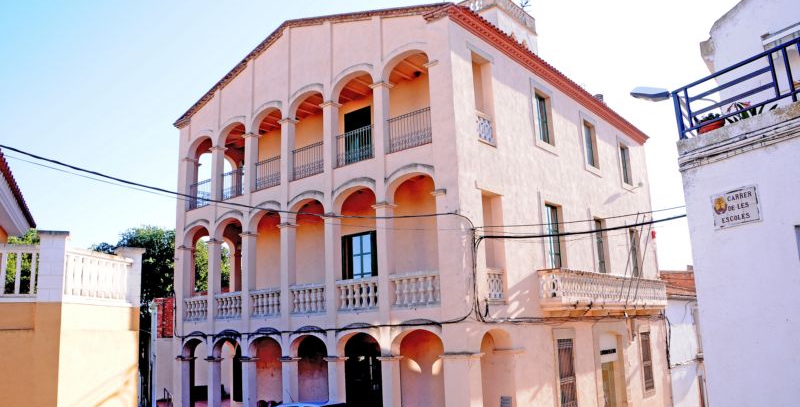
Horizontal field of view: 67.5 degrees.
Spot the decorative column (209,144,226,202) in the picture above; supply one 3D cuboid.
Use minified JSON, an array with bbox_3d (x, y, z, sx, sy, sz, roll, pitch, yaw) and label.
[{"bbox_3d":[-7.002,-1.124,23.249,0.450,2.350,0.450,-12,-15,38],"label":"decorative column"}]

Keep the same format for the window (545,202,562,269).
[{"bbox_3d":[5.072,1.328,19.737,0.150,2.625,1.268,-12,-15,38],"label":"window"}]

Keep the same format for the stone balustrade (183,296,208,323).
[{"bbox_3d":[-7.750,4.033,22.860,1.570,0.942,0.220,-12,-16,38],"label":"stone balustrade"}]

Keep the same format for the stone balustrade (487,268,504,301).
[{"bbox_3d":[2.567,2.267,16.536,0.220,0.903,0.903,-12,-16,38],"label":"stone balustrade"}]

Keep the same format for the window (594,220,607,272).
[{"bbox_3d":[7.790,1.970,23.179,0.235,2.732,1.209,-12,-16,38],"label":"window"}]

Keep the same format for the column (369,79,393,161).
[{"bbox_3d":[-0.515,-2.417,17.643,0.540,2.303,0.398,-12,-15,38],"label":"column"}]

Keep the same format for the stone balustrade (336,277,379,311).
[{"bbox_3d":[-1.139,2.641,17.238,1.702,0.882,0.210,-12,-15,38],"label":"stone balustrade"}]

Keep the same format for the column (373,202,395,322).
[{"bbox_3d":[-0.363,1.535,16.807,0.540,3.067,0.398,-12,-15,38],"label":"column"}]

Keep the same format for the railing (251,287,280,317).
[{"bbox_3d":[-4.434,3.321,20.204,1.700,0.960,0.220,-12,-15,38],"label":"railing"}]

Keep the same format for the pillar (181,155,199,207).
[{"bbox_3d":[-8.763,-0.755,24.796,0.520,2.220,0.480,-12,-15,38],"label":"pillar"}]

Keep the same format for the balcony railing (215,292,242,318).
[{"bbox_3d":[-6.155,3.695,21.588,1.594,0.942,0.220,-12,-16,38],"label":"balcony railing"}]

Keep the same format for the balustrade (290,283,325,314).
[{"bbox_3d":[-2.752,2.971,18.509,1.645,0.882,0.210,-12,-15,38],"label":"balustrade"}]

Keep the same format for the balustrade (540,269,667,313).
[{"bbox_3d":[7.935,3.353,22.176,0.769,1.240,10.598,-12,-16,38],"label":"balustrade"}]

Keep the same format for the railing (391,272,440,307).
[{"bbox_3d":[0.471,2.329,15.966,1.689,0.845,0.210,-12,-15,38],"label":"railing"}]

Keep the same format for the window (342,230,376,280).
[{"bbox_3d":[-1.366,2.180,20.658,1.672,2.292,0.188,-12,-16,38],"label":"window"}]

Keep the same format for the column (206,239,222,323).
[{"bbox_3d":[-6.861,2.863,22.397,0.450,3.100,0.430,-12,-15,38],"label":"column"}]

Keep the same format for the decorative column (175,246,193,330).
[{"bbox_3d":[-8.623,3.352,23.823,0.644,3.218,0.408,-12,-16,38],"label":"decorative column"}]

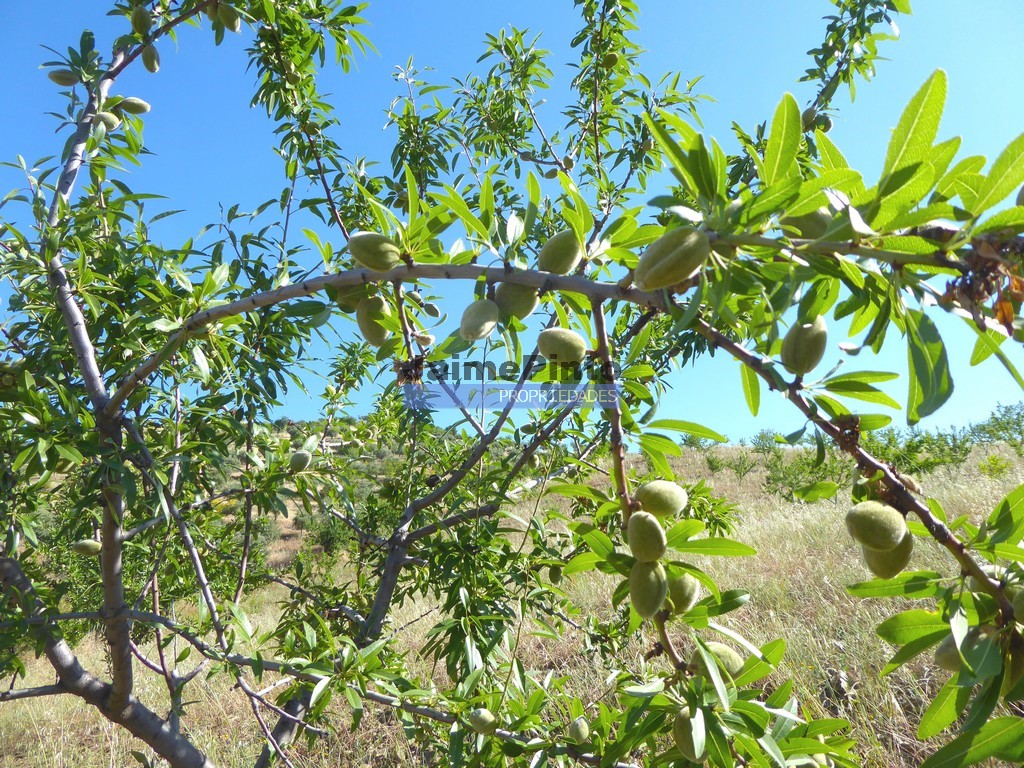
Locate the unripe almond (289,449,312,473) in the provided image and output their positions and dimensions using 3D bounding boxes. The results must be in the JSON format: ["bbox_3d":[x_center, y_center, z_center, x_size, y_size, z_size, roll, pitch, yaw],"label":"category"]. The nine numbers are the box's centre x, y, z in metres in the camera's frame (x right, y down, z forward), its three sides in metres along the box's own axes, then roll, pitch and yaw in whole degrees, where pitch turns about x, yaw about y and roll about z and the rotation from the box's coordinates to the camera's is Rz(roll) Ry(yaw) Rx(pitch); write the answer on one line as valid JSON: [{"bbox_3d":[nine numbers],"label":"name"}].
[{"bbox_3d":[-0.269,0.099,0.940,0.025,0.035,0.023,36,6,-10],"label":"unripe almond"}]

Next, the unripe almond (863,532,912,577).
[{"bbox_3d":[0.244,0.107,0.480,0.031,0.038,0.027,12,0,21],"label":"unripe almond"}]

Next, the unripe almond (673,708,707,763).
[{"bbox_3d":[0.128,0.254,0.535,0.025,0.038,0.026,-13,-9,-1],"label":"unripe almond"}]

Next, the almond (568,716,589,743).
[{"bbox_3d":[0.094,0.491,1.050,0.027,0.038,0.026,3,-6,0],"label":"almond"}]

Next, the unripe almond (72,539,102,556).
[{"bbox_3d":[-0.586,0.226,1.020,0.041,0.024,0.024,9,-15,-28],"label":"unripe almond"}]

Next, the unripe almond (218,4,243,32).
[{"bbox_3d":[-0.366,-0.475,0.960,0.023,0.041,0.021,-37,-3,-6],"label":"unripe almond"}]

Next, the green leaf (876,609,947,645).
[{"bbox_3d":[0.257,0.156,0.475,0.056,0.021,0.007,-7,-22,-18],"label":"green leaf"}]

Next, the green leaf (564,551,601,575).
[{"bbox_3d":[0.055,0.133,0.550,0.042,0.018,0.006,-17,-48,1],"label":"green leaf"}]

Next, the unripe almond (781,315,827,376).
[{"bbox_3d":[0.192,-0.026,0.485,0.029,0.042,0.027,11,7,21],"label":"unripe almond"}]

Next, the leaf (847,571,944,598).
[{"bbox_3d":[0.250,0.131,0.480,0.064,0.006,0.018,-2,35,-3],"label":"leaf"}]

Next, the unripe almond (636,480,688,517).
[{"bbox_3d":[0.108,0.082,0.530,0.037,0.026,0.023,2,-8,12],"label":"unripe almond"}]

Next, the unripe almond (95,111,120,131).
[{"bbox_3d":[-0.520,-0.339,0.950,0.038,0.023,0.022,14,0,-12],"label":"unripe almond"}]

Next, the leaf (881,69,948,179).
[{"bbox_3d":[0.182,-0.112,0.340,0.020,0.070,0.006,12,26,-9],"label":"leaf"}]

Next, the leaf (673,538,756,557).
[{"bbox_3d":[0.144,0.117,0.530,0.060,0.018,0.005,-1,-50,15],"label":"leaf"}]

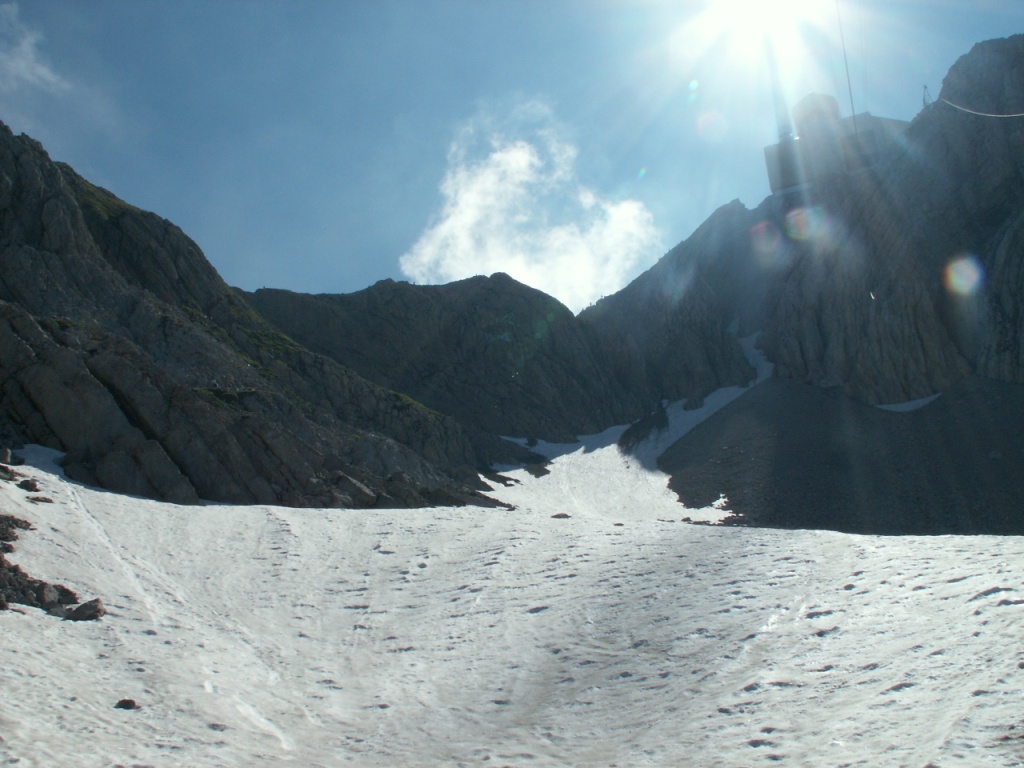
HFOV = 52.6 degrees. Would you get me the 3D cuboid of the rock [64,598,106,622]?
[{"bbox_3d":[-7.620,4.038,18.500,0.740,0.380,0.520,2,-7,-18],"label":"rock"}]

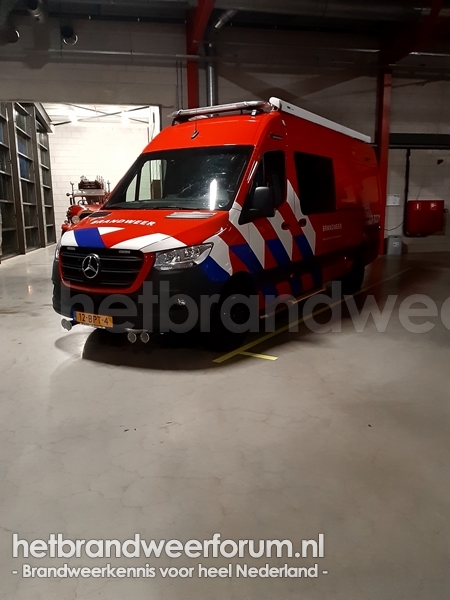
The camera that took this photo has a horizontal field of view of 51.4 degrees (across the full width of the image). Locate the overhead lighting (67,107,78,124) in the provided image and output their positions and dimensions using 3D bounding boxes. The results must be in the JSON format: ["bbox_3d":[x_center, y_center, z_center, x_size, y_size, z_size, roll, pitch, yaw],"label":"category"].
[{"bbox_3d":[-6.166,-7.463,18.961,0.250,0.180,2.300,-3,11,-12],"label":"overhead lighting"}]

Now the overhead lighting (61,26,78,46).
[{"bbox_3d":[-3.800,-6.464,11.436,0.370,0.380,0.480,-3,11,-11],"label":"overhead lighting"}]

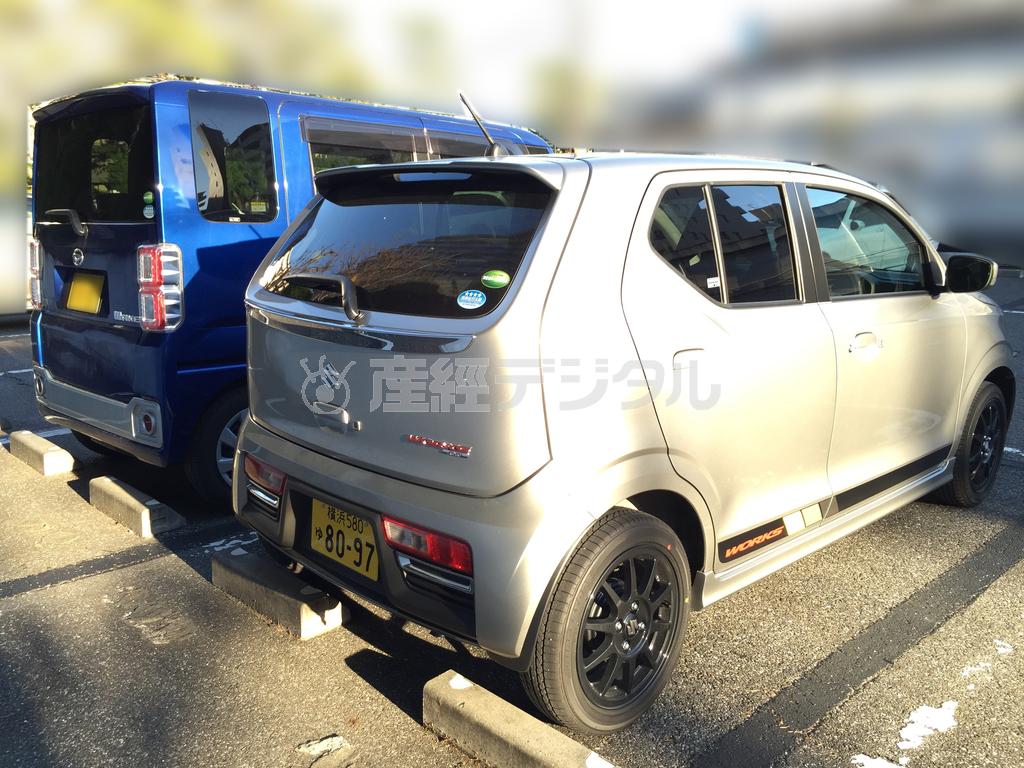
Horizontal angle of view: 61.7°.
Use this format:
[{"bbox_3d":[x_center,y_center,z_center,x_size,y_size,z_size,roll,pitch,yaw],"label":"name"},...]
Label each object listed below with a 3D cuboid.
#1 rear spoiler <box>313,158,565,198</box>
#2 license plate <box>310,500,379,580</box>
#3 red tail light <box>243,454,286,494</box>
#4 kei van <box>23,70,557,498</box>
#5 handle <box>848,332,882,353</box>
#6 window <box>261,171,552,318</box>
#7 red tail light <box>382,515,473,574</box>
[{"bbox_3d":[-0.274,-0.565,2.374,0.160,0.088,1.050,-10,14,-43],"label":"rear spoiler"},{"bbox_3d":[-0.468,0.424,2.374,0.020,0.165,0.330,-4,11,-44],"label":"license plate"},{"bbox_3d":[-0.744,0.276,2.632,0.060,0.085,0.320,-8,13,-38],"label":"red tail light"},{"bbox_3d":[-0.829,-0.605,5.087,1.500,1.835,3.395,9,15,42],"label":"kei van"},{"bbox_3d":[1.171,-0.136,2.848,0.215,0.055,0.050,-10,14,-43],"label":"handle"},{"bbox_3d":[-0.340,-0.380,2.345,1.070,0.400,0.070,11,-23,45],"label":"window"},{"bbox_3d":[-0.196,0.382,2.073,0.320,0.085,0.060,9,14,40],"label":"red tail light"}]

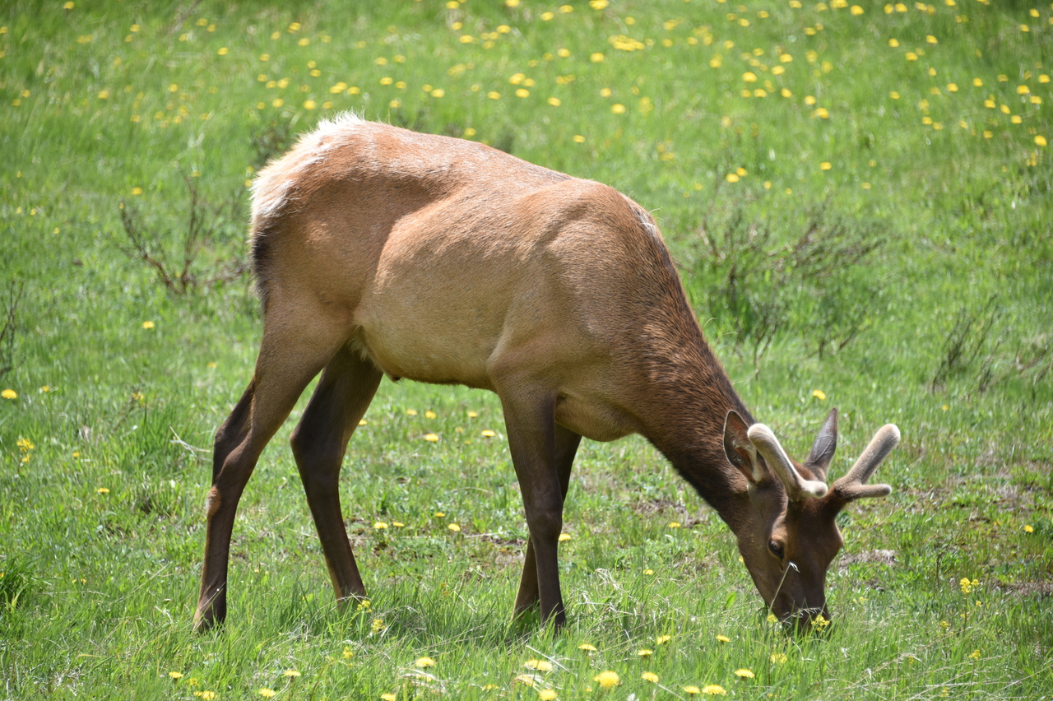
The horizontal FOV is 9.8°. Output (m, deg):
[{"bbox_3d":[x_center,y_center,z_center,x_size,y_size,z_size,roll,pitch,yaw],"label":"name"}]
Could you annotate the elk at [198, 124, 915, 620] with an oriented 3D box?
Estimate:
[{"bbox_3d":[0.047,0.067,14.900,1.660,1.250,0.500,1,8,11],"label":"elk"}]

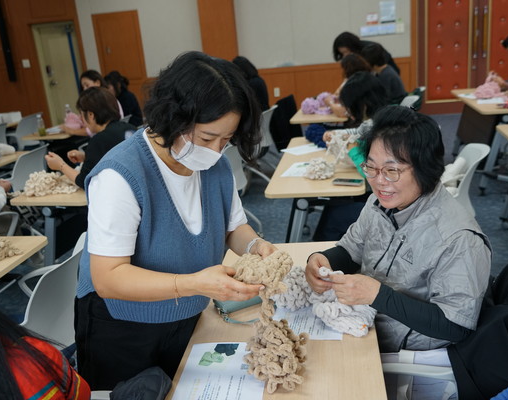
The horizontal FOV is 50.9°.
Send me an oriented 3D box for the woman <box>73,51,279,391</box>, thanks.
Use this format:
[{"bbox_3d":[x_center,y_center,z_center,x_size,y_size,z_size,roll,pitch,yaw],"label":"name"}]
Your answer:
[{"bbox_3d":[-0.161,0.326,1.445,0.500,1.450,0.470,5,19,31],"label":"woman"}]

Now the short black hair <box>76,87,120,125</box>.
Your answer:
[{"bbox_3d":[-0.819,-0.501,2.866,0.220,0.210,0.190,-2,18,10],"label":"short black hair"}]

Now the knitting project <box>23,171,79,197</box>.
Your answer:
[{"bbox_3d":[-1.162,-0.106,3.029,0.280,0.120,0.200,-2,17,10],"label":"knitting project"}]

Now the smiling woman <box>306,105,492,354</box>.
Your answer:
[{"bbox_3d":[0.466,0.402,1.421,0.700,1.260,0.520,-12,19,-21],"label":"smiling woman"}]

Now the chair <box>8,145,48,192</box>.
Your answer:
[{"bbox_3d":[-1.847,-0.006,4.216,0.560,0.820,0.570,-2,17,10],"label":"chair"}]

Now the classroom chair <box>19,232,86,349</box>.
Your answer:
[{"bbox_3d":[-0.822,0.550,2.061,0.550,0.800,0.550,-1,19,12],"label":"classroom chair"}]

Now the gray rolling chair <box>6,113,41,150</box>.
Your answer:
[{"bbox_3d":[-2.838,-0.590,6.504,0.560,0.820,0.570,-2,17,10],"label":"gray rolling chair"}]

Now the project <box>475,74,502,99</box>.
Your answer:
[{"bbox_3d":[2.087,-1.028,4.724,0.260,0.220,0.240,-2,18,10],"label":"project"}]

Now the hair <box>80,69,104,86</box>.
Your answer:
[{"bbox_3d":[-1.411,-1.050,4.739,0.220,0.220,0.200,-8,18,-9],"label":"hair"}]

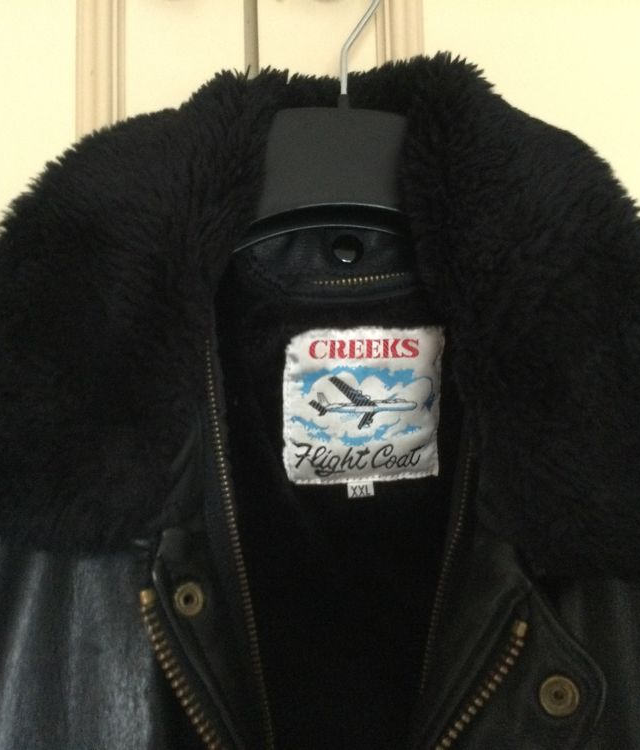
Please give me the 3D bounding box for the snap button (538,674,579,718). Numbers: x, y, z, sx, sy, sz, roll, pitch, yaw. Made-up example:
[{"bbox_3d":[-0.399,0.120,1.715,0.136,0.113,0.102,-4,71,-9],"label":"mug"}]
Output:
[{"bbox_3d":[0.094,0.125,0.350,0.016,0.016,0.004,0,-12,8],"label":"snap button"}]

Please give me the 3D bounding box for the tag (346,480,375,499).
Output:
[{"bbox_3d":[0.019,0.054,0.420,0.013,0.008,0.001,-4,5,-10],"label":"tag"}]

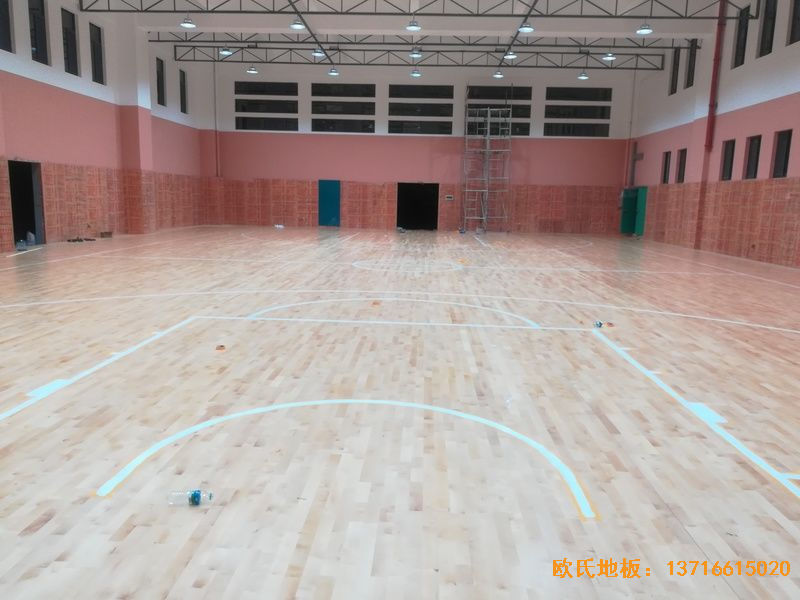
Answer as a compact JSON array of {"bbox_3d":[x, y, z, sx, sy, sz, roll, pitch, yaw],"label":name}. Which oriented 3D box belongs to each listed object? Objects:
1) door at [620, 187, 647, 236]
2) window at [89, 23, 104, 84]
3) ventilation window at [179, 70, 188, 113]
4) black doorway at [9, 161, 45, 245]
[{"bbox_3d":[10.131,-3.909,26.457,0.600,2.070,1.950,2,10,2],"label":"door"},{"bbox_3d":[-9.642,-7.776,19.063,0.180,1.720,0.820,2,10,2],"label":"window"},{"bbox_3d":[-9.353,-8.976,25.967,0.150,1.760,0.800,2,10,2],"label":"ventilation window"},{"bbox_3d":[-9.853,-2.521,15.796,0.240,2.180,1.280,2,10,2],"label":"black doorway"}]

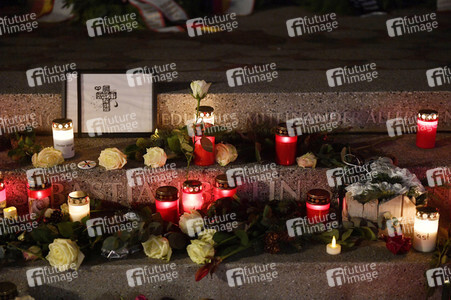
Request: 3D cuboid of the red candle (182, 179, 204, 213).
[{"bbox_3d":[-0.098,0.155,2.327,0.060,0.113,0.060,0,20,0],"label":"red candle"}]

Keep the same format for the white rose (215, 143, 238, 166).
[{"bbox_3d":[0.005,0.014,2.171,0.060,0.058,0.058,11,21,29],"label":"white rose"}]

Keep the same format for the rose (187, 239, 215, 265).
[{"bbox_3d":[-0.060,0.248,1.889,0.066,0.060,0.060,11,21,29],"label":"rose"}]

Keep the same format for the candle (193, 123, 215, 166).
[{"bbox_3d":[-0.066,-0.017,2.383,0.064,0.117,0.064,0,20,0],"label":"candle"}]

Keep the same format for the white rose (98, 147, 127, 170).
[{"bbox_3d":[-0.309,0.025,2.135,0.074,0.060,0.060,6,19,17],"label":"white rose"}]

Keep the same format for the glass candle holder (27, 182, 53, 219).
[{"bbox_3d":[-0.563,0.151,2.339,0.066,0.113,0.066,0,20,0],"label":"glass candle holder"}]

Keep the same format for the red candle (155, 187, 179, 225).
[{"bbox_3d":[-0.164,0.165,2.172,0.063,0.110,0.063,0,20,0],"label":"red candle"}]

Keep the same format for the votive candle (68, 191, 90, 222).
[{"bbox_3d":[-0.406,0.173,2.159,0.060,0.105,0.060,0,20,0],"label":"votive candle"}]

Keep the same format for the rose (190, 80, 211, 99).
[{"bbox_3d":[-0.067,-0.164,2.117,0.056,0.052,0.056,0,18,0],"label":"rose"}]

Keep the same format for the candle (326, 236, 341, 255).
[{"bbox_3d":[0.272,0.237,1.945,0.037,0.042,0.037,0,18,0],"label":"candle"}]

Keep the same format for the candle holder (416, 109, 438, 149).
[{"bbox_3d":[0.624,-0.063,2.398,0.061,0.107,0.061,0,20,0],"label":"candle holder"}]

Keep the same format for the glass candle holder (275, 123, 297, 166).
[{"bbox_3d":[0.177,-0.015,2.259,0.062,0.113,0.062,0,20,0],"label":"glass candle holder"}]

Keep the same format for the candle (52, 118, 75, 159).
[{"bbox_3d":[-0.468,-0.032,2.240,0.062,0.101,0.062,0,18,0],"label":"candle"}]

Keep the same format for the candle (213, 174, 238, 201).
[{"bbox_3d":[0.001,0.142,2.227,0.063,0.116,0.063,0,20,0],"label":"candle"}]

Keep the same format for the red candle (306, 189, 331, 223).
[{"bbox_3d":[0.271,0.181,2.254,0.067,0.115,0.067,0,20,0],"label":"red candle"}]

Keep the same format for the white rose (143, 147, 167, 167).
[{"bbox_3d":[-0.216,0.022,2.359,0.069,0.060,0.064,0,20,0],"label":"white rose"}]

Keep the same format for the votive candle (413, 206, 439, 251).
[{"bbox_3d":[0.553,0.221,2.152,0.062,0.109,0.062,0,20,0],"label":"votive candle"}]

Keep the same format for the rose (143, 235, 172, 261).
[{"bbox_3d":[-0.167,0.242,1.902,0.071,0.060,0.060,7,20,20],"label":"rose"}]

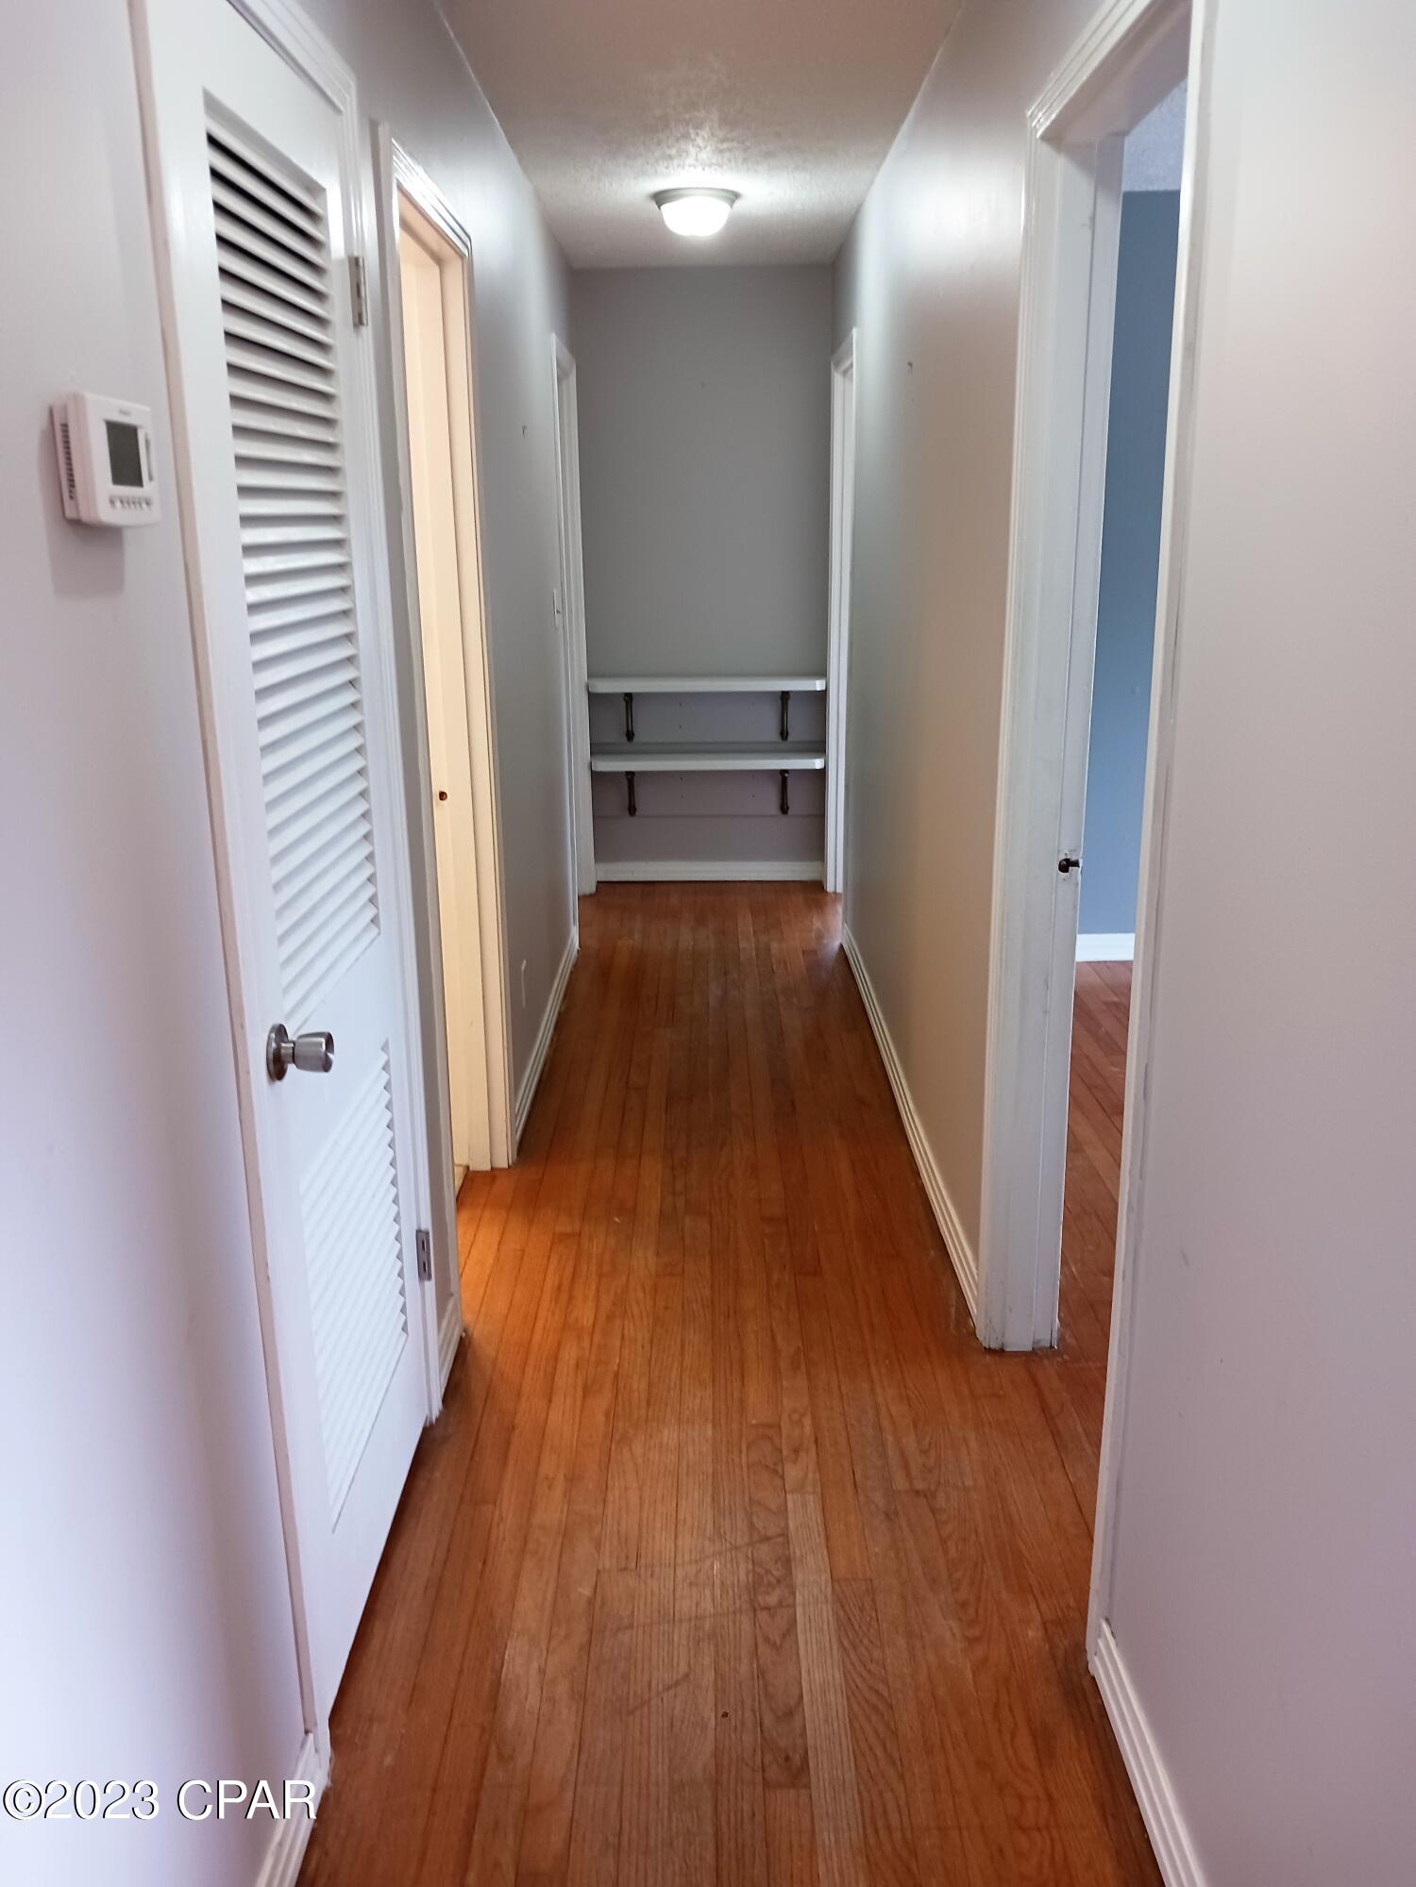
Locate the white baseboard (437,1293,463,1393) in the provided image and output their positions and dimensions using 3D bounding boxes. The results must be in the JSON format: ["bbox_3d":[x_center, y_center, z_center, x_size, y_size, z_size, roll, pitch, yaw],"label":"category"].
[{"bbox_3d":[-0.477,0.750,2.685,0.018,0.090,0.220,-1,16,0],"label":"white baseboard"}]

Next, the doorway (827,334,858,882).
[{"bbox_3d":[0.548,-1.105,5.474,0.130,2.090,0.880,-1,16,0],"label":"doorway"}]

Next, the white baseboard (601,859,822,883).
[{"bbox_3d":[0.005,-0.305,6.337,0.985,0.090,0.018,-1,16,0],"label":"white baseboard"}]

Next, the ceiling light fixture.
[{"bbox_3d":[-0.033,-2.195,4.436,0.257,0.110,0.257,-1,16,0],"label":"ceiling light fixture"}]

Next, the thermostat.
[{"bbox_3d":[-0.489,-0.392,1.202,0.033,0.096,0.130,-1,16,0],"label":"thermostat"}]

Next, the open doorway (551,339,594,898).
[{"bbox_3d":[-0.557,-1.088,5.470,0.130,2.090,0.880,-1,16,0],"label":"open doorway"}]

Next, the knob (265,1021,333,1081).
[{"bbox_3d":[-0.469,0.126,1.699,0.066,0.063,0.063,-1,16,0],"label":"knob"}]

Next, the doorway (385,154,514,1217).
[{"bbox_3d":[-0.548,-0.363,2.942,0.130,2.090,0.860,-1,16,0],"label":"doorway"}]

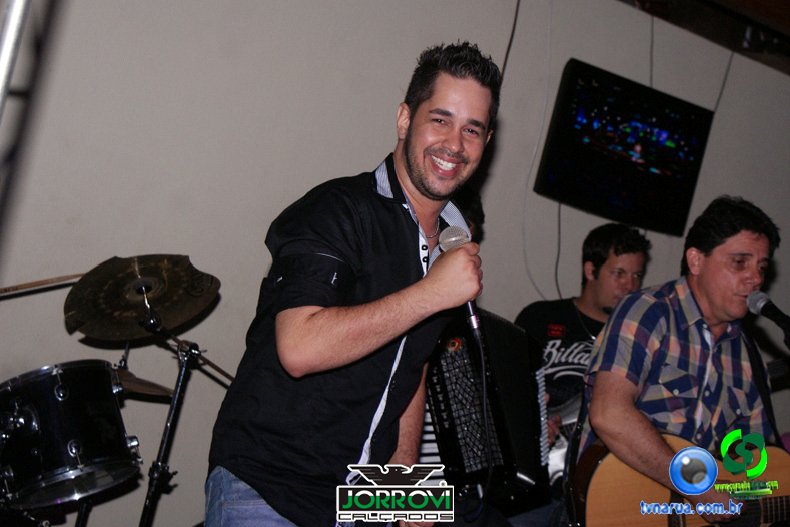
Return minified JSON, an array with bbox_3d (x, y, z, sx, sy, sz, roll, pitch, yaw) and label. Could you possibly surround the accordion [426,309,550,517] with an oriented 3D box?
[{"bbox_3d":[0.162,0.342,3.880,0.210,0.455,0.410,-30,-34,34],"label":"accordion"}]

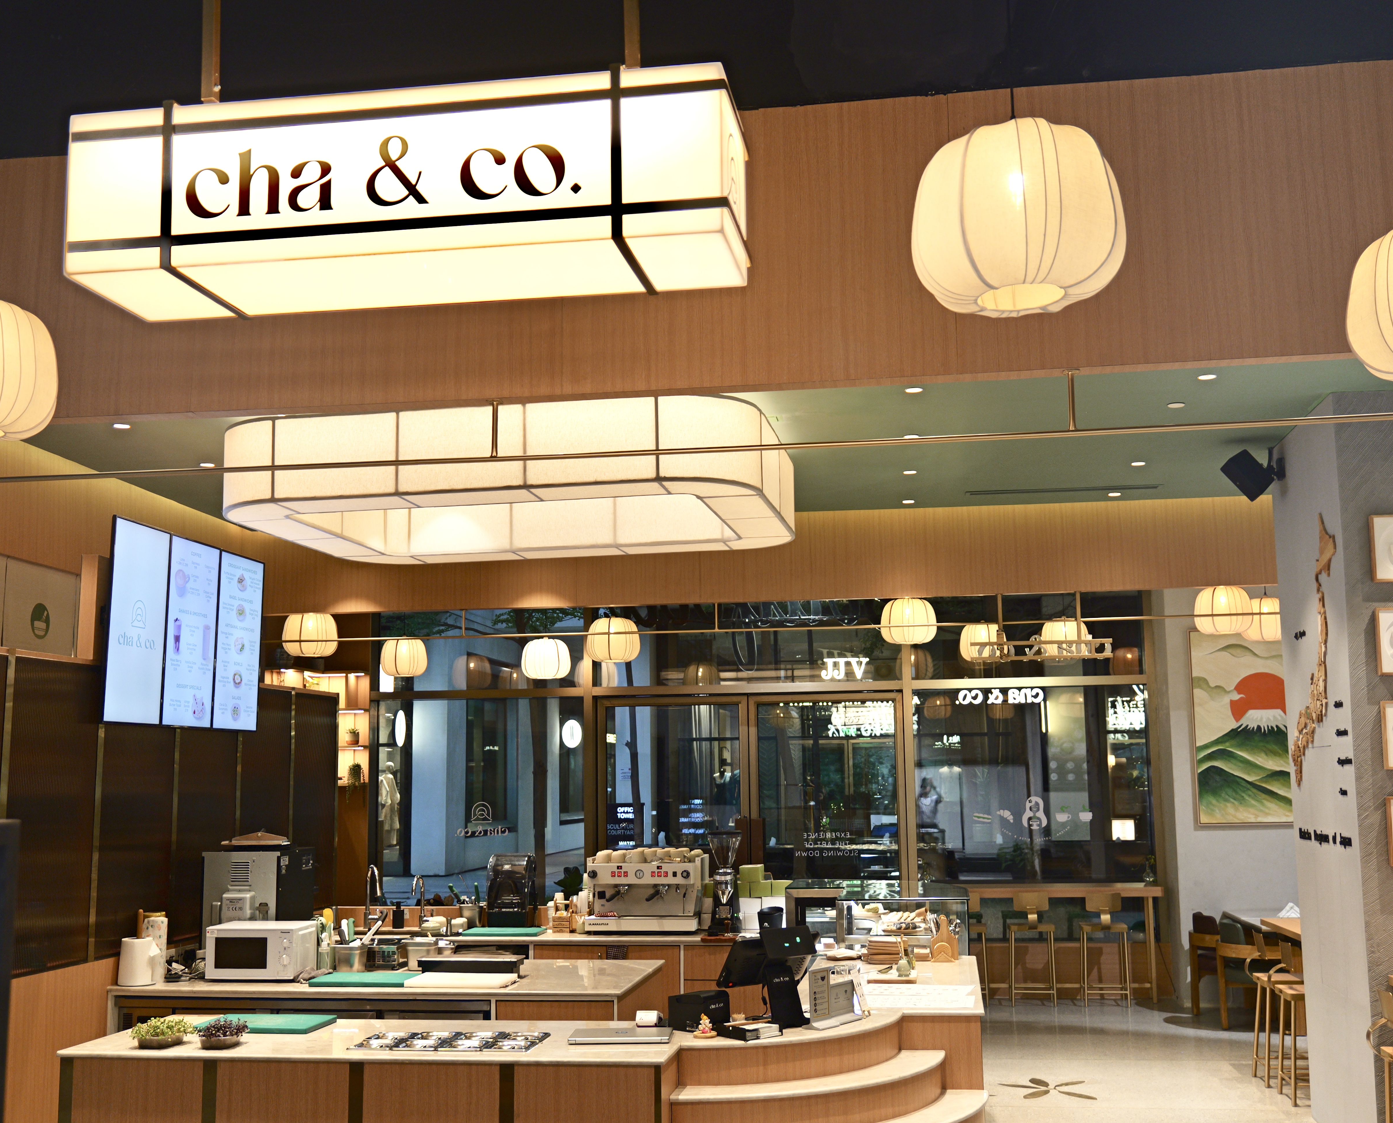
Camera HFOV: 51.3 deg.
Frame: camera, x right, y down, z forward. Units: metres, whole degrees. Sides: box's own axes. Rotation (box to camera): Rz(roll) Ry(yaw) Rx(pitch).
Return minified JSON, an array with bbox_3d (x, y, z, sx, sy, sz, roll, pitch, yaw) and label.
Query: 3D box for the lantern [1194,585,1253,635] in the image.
[{"bbox_3d":[3.714,0.343,10.231,0.420,0.350,0.420,-2,-9,8],"label":"lantern"}]

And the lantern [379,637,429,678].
[{"bbox_3d":[-2.524,0.836,12.582,0.410,0.345,0.410,-2,-8,9],"label":"lantern"}]

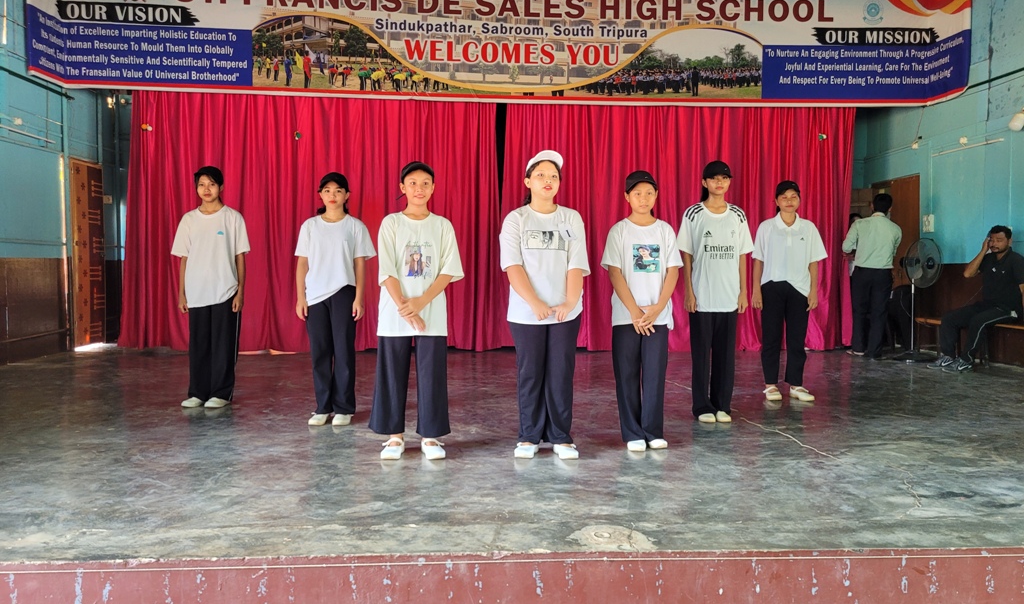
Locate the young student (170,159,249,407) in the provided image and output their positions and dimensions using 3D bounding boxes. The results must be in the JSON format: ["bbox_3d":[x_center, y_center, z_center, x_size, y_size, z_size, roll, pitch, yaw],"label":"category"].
[{"bbox_3d":[-1.992,-0.109,5.099,0.477,1.580,0.290,0,3,-5],"label":"young student"}]

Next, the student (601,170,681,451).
[{"bbox_3d":[0.684,0.039,4.072,0.414,1.448,0.330,1,3,2],"label":"student"}]

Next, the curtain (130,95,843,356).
[{"bbox_3d":[-0.172,-0.888,8.290,7.904,2.797,0.300,0,3,-3],"label":"curtain"}]

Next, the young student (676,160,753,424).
[{"bbox_3d":[1.261,-0.072,4.787,0.457,1.604,0.290,1,3,0],"label":"young student"}]

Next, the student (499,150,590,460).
[{"bbox_3d":[0.165,0.004,3.888,0.448,1.526,0.340,0,3,-3],"label":"student"}]

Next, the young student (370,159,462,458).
[{"bbox_3d":[-0.472,0.033,3.845,0.458,1.459,0.340,0,3,-7],"label":"young student"}]

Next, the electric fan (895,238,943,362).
[{"bbox_3d":[4.274,-0.040,8.091,0.480,1.253,0.410,-1,3,-20],"label":"electric fan"}]

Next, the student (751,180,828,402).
[{"bbox_3d":[1.997,-0.081,5.533,0.527,1.560,0.290,1,3,3],"label":"student"}]

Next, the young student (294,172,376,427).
[{"bbox_3d":[-1.057,-0.027,4.609,0.476,1.487,0.290,0,3,-6],"label":"young student"}]

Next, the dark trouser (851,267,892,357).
[{"bbox_3d":[3.882,0.086,8.285,0.420,0.935,0.280,1,3,5],"label":"dark trouser"}]

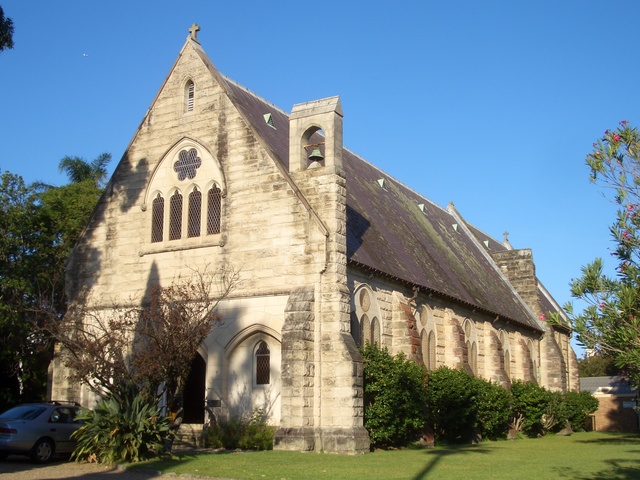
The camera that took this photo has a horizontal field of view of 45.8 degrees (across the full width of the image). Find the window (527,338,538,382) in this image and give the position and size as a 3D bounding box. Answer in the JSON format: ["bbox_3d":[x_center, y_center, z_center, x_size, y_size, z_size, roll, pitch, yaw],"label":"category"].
[{"bbox_3d":[12.886,7.531,46.147,0.300,2.950,2.050,-7,-15,30],"label":"window"}]

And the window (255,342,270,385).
[{"bbox_3d":[-1.932,4.176,25.982,0.600,1.530,0.200,-7,-15,30],"label":"window"}]

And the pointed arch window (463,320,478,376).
[{"bbox_3d":[7.308,5.362,36.977,0.300,2.950,2.050,-7,-15,30],"label":"pointed arch window"}]

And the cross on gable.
[{"bbox_3d":[-5.123,-8.544,30.930,0.520,0.800,0.200,-7,-15,30],"label":"cross on gable"}]

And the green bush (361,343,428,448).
[{"bbox_3d":[2.511,5.690,27.100,1.700,3.400,3.500,-7,-15,30],"label":"green bush"}]

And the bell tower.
[{"bbox_3d":[-0.123,-3.603,26.673,1.850,2.700,0.650,-7,-15,30],"label":"bell tower"}]

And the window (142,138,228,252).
[{"bbox_3d":[-5.152,-1.744,29.041,4.000,4.550,0.350,-7,-15,30],"label":"window"}]

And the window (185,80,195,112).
[{"bbox_3d":[-5.085,-5.657,29.962,0.500,1.370,0.250,-7,-15,30],"label":"window"}]

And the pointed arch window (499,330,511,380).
[{"bbox_3d":[10.084,6.442,41.541,0.300,2.950,2.050,-7,-15,30],"label":"pointed arch window"}]

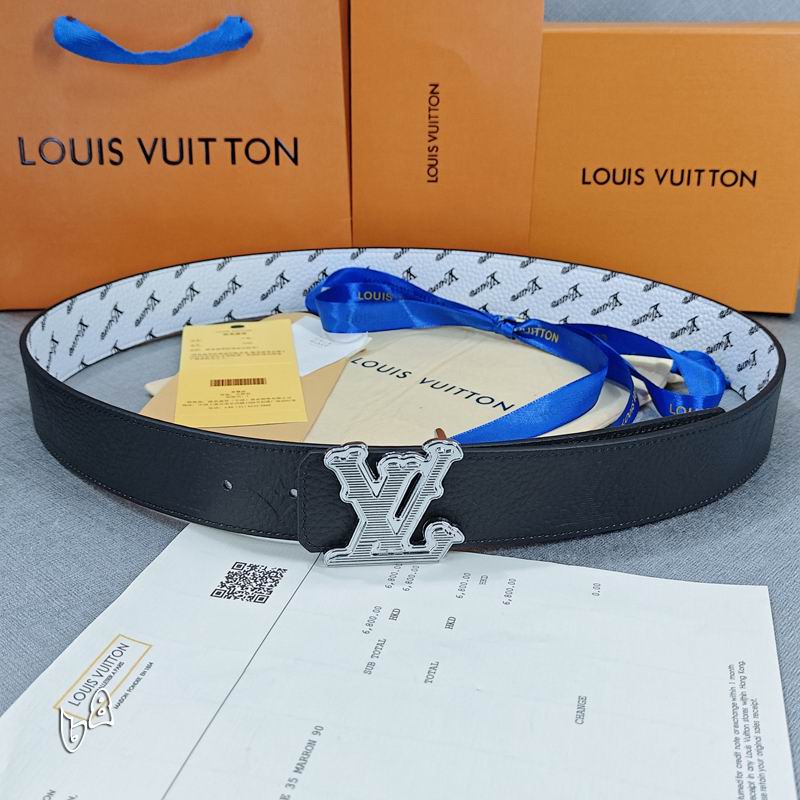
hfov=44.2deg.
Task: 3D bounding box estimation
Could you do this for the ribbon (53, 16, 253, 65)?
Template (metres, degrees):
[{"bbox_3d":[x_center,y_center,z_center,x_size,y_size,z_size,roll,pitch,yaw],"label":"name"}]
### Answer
[{"bbox_3d":[-0.144,-0.207,0.570,0.116,0.028,0.020,0,22,0],"label":"ribbon"}]

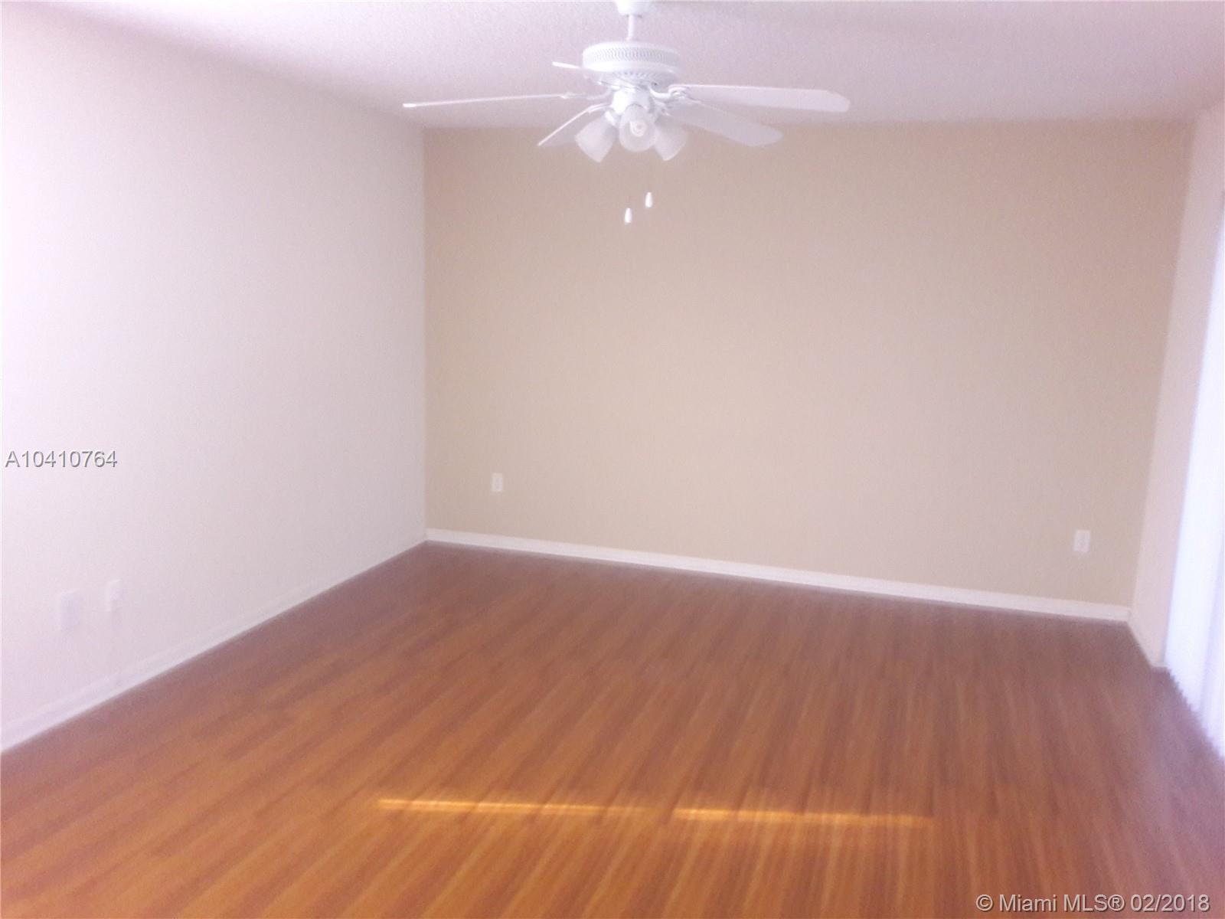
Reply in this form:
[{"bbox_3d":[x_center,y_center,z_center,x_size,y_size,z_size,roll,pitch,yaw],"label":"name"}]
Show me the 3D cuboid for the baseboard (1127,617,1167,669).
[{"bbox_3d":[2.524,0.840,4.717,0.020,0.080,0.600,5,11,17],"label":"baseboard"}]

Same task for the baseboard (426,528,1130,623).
[{"bbox_3d":[0.726,0.623,5.559,3.932,0.080,0.015,5,11,17],"label":"baseboard"}]

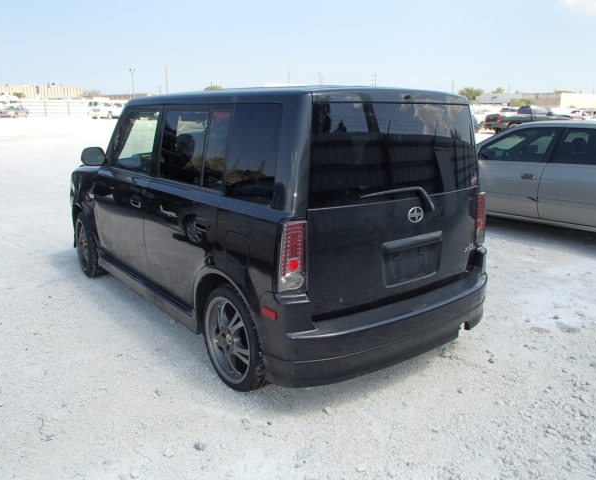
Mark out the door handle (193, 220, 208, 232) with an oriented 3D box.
[{"bbox_3d":[-0.546,-0.072,2.863,0.050,0.060,0.170,-11,19,-38],"label":"door handle"}]

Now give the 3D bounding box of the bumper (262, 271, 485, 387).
[{"bbox_3d":[0.548,0.377,2.944,1.670,0.465,0.375,-11,19,-38],"label":"bumper"}]

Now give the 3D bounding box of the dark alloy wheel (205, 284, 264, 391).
[{"bbox_3d":[-0.319,0.542,2.946,0.205,0.587,0.587,-11,19,-38],"label":"dark alloy wheel"}]

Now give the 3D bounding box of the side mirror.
[{"bbox_3d":[-1.527,-0.625,3.857,0.180,0.140,0.120,-11,19,-38],"label":"side mirror"}]

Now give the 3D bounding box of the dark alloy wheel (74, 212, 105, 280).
[{"bbox_3d":[-1.901,0.040,4.816,0.205,0.587,0.587,-9,17,-33],"label":"dark alloy wheel"}]

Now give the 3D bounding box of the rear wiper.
[{"bbox_3d":[0.516,-0.185,2.668,0.570,0.160,0.060,-11,19,-38],"label":"rear wiper"}]

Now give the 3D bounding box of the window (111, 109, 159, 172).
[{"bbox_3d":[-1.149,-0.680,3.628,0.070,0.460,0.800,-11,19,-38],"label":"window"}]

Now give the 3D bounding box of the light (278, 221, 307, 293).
[{"bbox_3d":[-0.022,0.088,2.367,0.130,0.355,0.120,-11,19,-38],"label":"light"}]

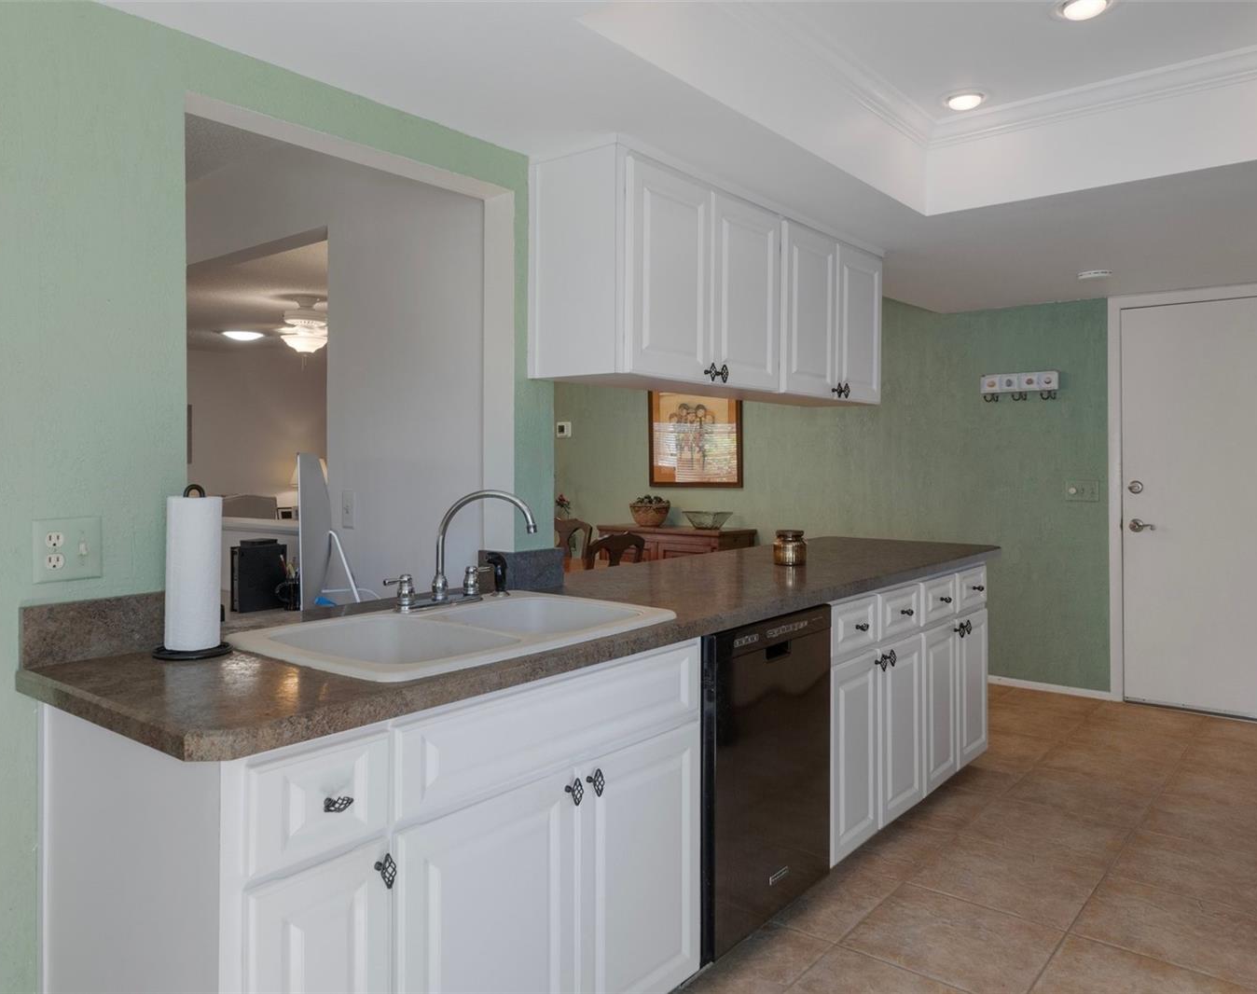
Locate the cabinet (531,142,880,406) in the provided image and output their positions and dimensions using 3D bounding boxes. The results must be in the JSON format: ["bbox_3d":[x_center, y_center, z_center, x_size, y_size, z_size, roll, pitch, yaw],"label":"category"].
[{"bbox_3d":[0.392,-0.668,3.089,0.350,0.620,1.700,1,2,40],"label":"cabinet"}]

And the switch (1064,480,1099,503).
[{"bbox_3d":[2.455,-0.026,4.709,0.165,0.113,0.018,1,2,40],"label":"switch"}]

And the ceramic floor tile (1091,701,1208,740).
[{"bbox_3d":[2.611,1.117,4.380,0.453,0.010,0.453,1,2,40],"label":"ceramic floor tile"}]

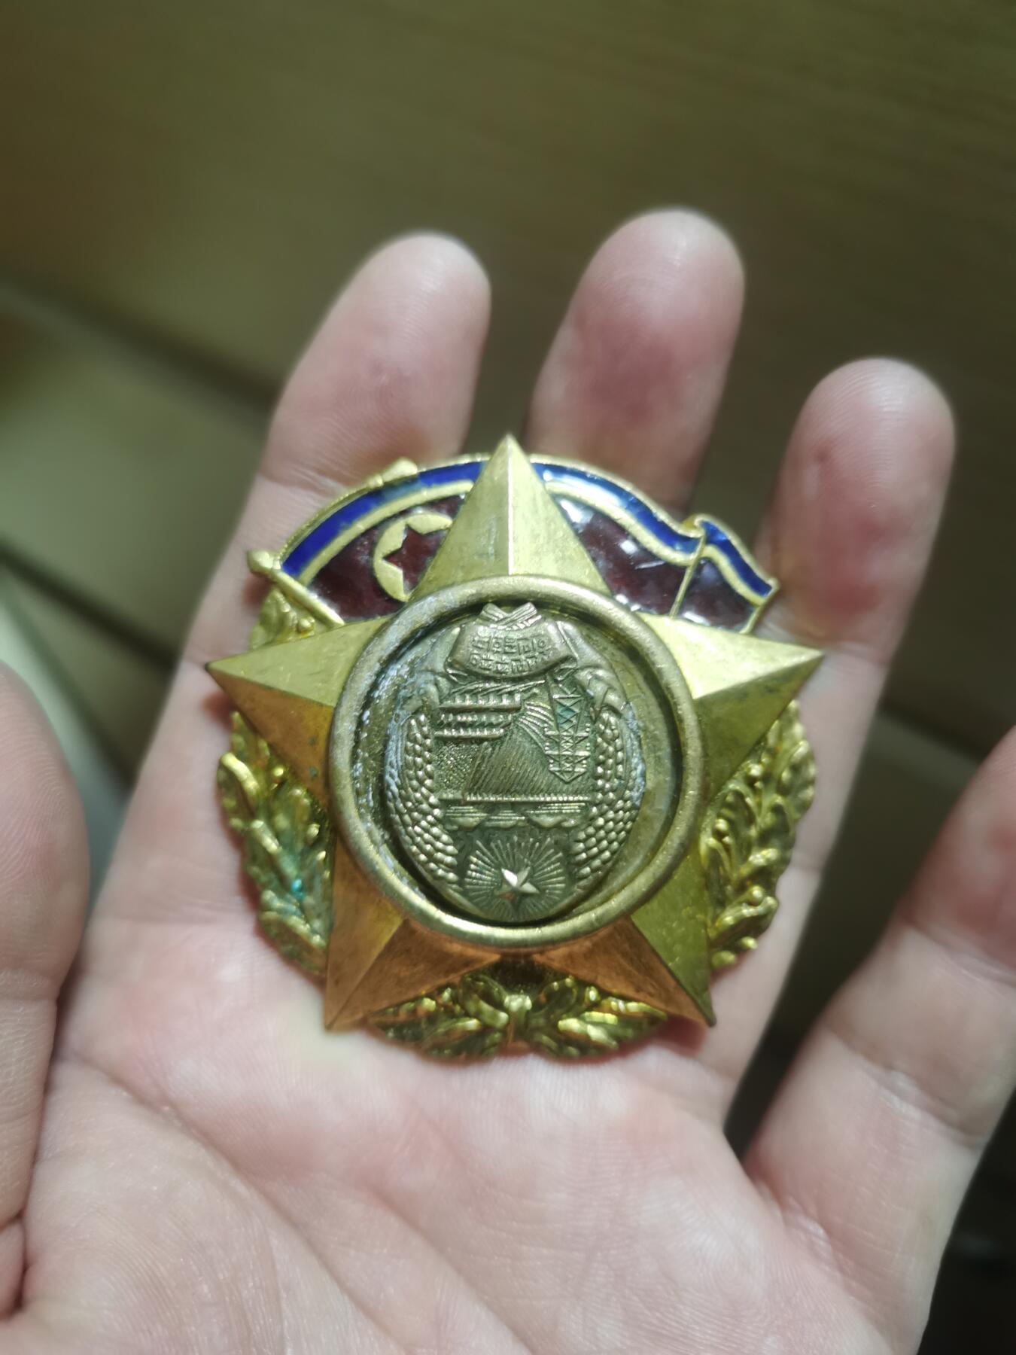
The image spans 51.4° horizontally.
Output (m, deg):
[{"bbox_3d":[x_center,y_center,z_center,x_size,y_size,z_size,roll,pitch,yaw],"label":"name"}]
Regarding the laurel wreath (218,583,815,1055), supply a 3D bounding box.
[{"bbox_3d":[0.001,0.013,0.099,0.056,0.005,0.044,-1,88,1],"label":"laurel wreath"}]

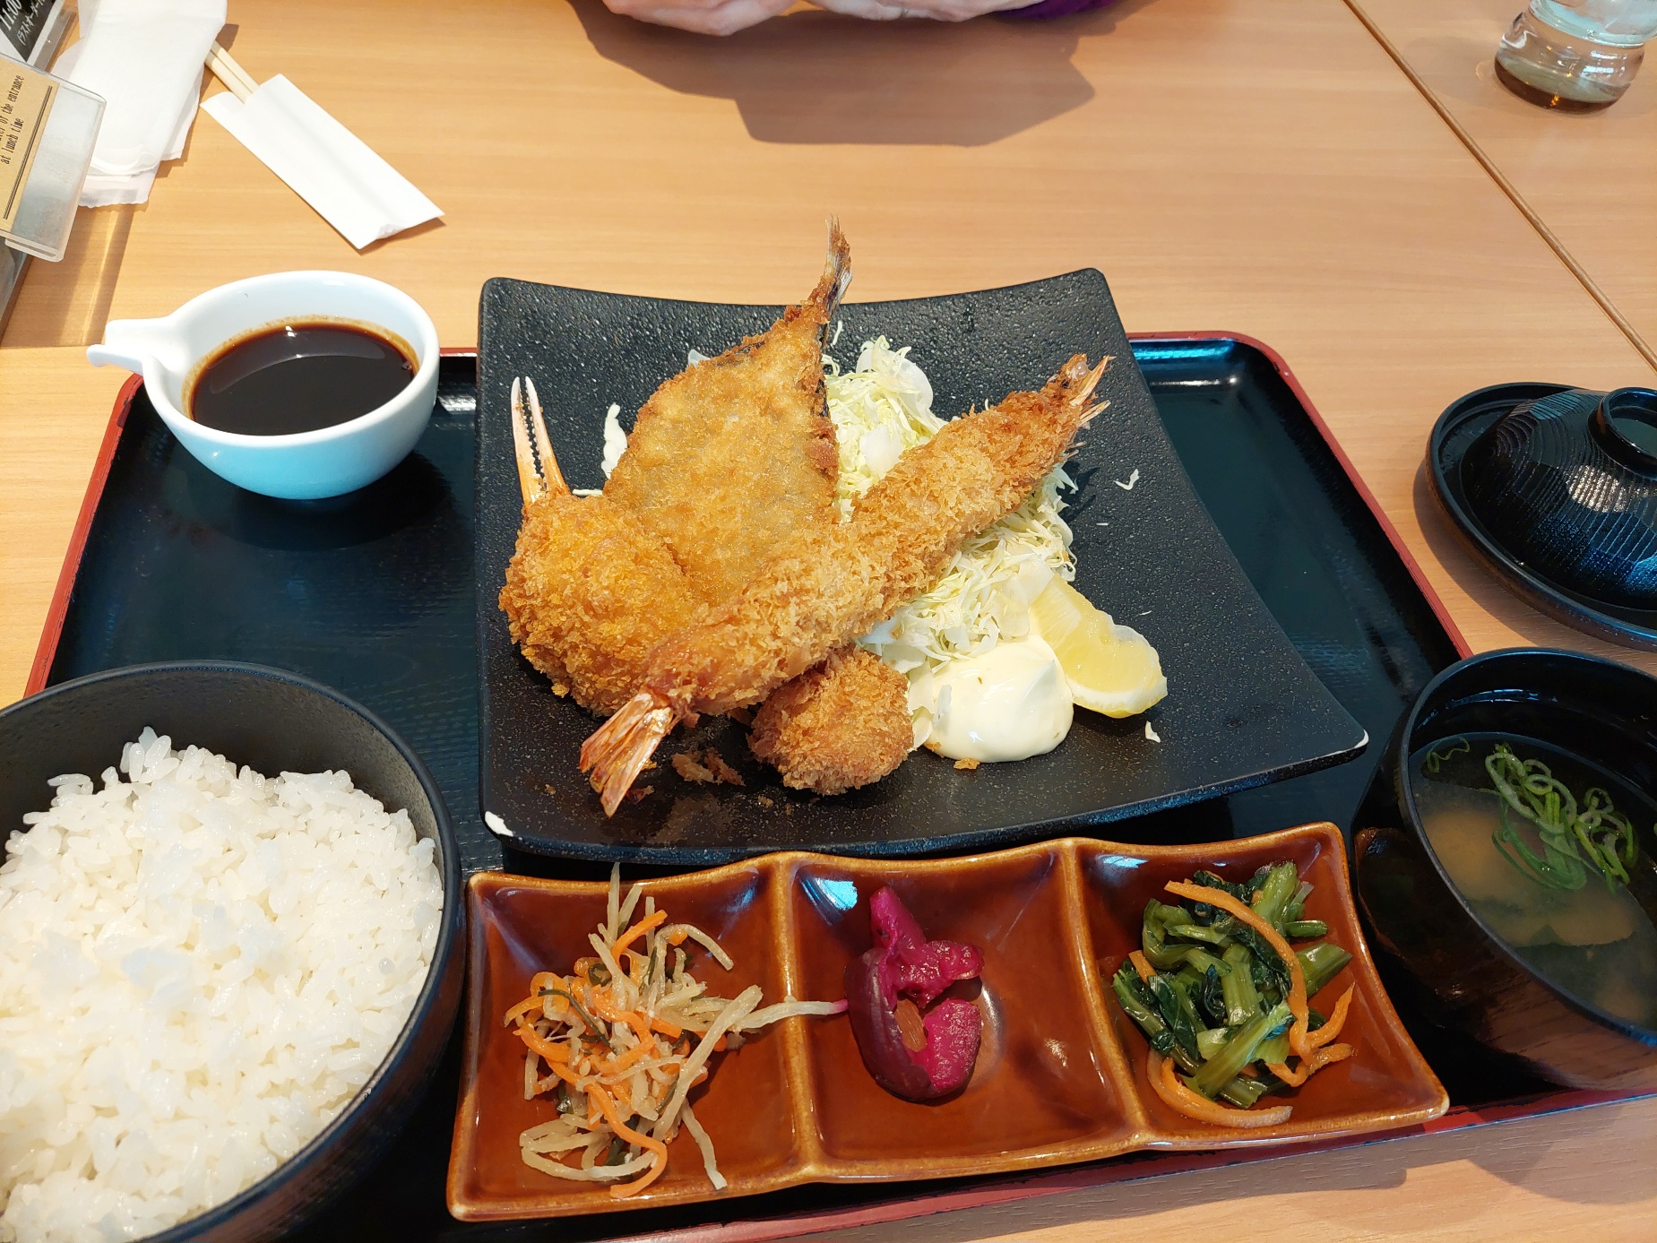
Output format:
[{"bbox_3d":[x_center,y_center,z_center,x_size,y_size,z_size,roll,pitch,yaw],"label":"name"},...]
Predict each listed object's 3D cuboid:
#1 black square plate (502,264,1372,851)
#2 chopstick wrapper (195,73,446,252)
[{"bbox_3d":[0.010,-0.031,0.356,0.229,0.037,0.217,-5,52,-11],"label":"black square plate"},{"bbox_3d":[-0.214,-0.192,0.484,0.133,0.007,0.040,39,57,22],"label":"chopstick wrapper"}]

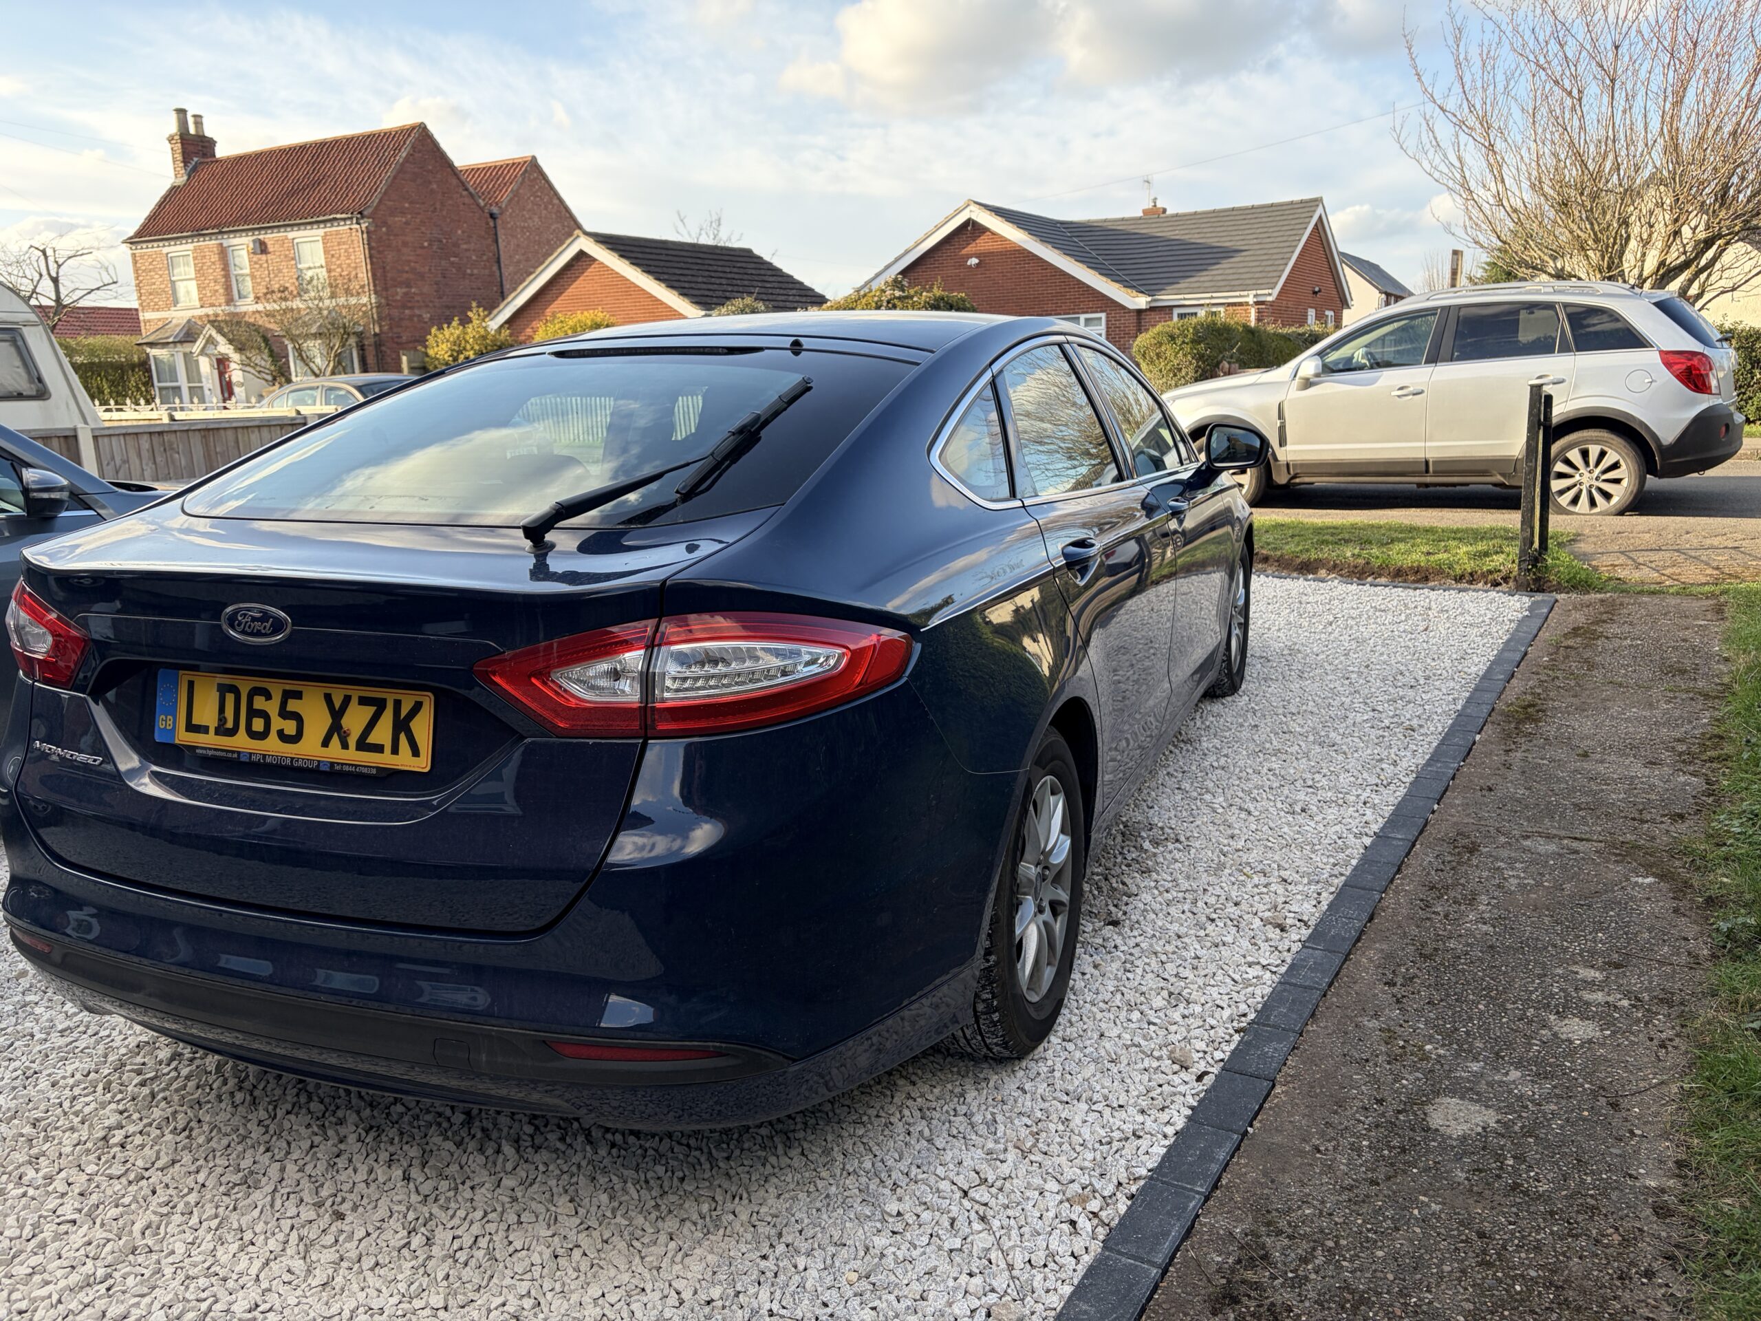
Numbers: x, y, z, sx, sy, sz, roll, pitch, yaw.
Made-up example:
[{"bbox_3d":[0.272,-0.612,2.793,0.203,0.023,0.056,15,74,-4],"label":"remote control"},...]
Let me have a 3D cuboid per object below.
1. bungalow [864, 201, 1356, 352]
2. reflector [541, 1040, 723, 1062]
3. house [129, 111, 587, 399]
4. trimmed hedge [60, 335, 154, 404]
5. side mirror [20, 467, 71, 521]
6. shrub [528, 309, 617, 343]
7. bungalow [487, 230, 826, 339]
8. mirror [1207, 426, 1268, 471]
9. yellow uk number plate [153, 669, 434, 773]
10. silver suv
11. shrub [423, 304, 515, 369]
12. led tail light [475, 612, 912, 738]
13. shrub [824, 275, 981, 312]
[{"bbox_3d":[5.436,-8.922,33.611,11.000,4.950,9.200,5,15,28],"label":"bungalow"},{"bbox_3d":[-0.324,0.521,1.758,0.240,0.030,0.035,-1,13,2],"label":"reflector"},{"bbox_3d":[-13.250,-9.963,33.928,8.400,8.200,8.100,4,15,27],"label":"house"},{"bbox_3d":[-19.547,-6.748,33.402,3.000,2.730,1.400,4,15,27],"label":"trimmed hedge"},{"bbox_3d":[-2.458,-0.491,3.900,0.185,0.155,0.120,7,16,37],"label":"side mirror"},{"bbox_3d":[-5.657,-5.231,24.808,1.850,2.550,1.450,4,14,28],"label":"shrub"},{"bbox_3d":[-4.548,-7.388,30.378,5.700,4.320,6.450,4,14,28],"label":"bungalow"},{"bbox_3d":[1.120,-0.670,4.146,0.200,0.147,0.120,4,14,22],"label":"mirror"},{"bbox_3d":[-0.858,0.084,1.915,0.520,0.111,0.014,4,1,22],"label":"yellow uk number plate"},{"bbox_3d":[4.453,-2.139,10.934,4.600,1.750,1.870,6,15,30],"label":"silver suv"},{"bbox_3d":[-7.617,-5.264,24.978,1.750,2.720,1.500,4,14,28],"label":"shrub"},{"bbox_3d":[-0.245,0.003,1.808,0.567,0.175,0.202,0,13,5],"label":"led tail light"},{"bbox_3d":[0.339,-5.866,25.468,3.300,2.850,2.000,5,15,28],"label":"shrub"}]

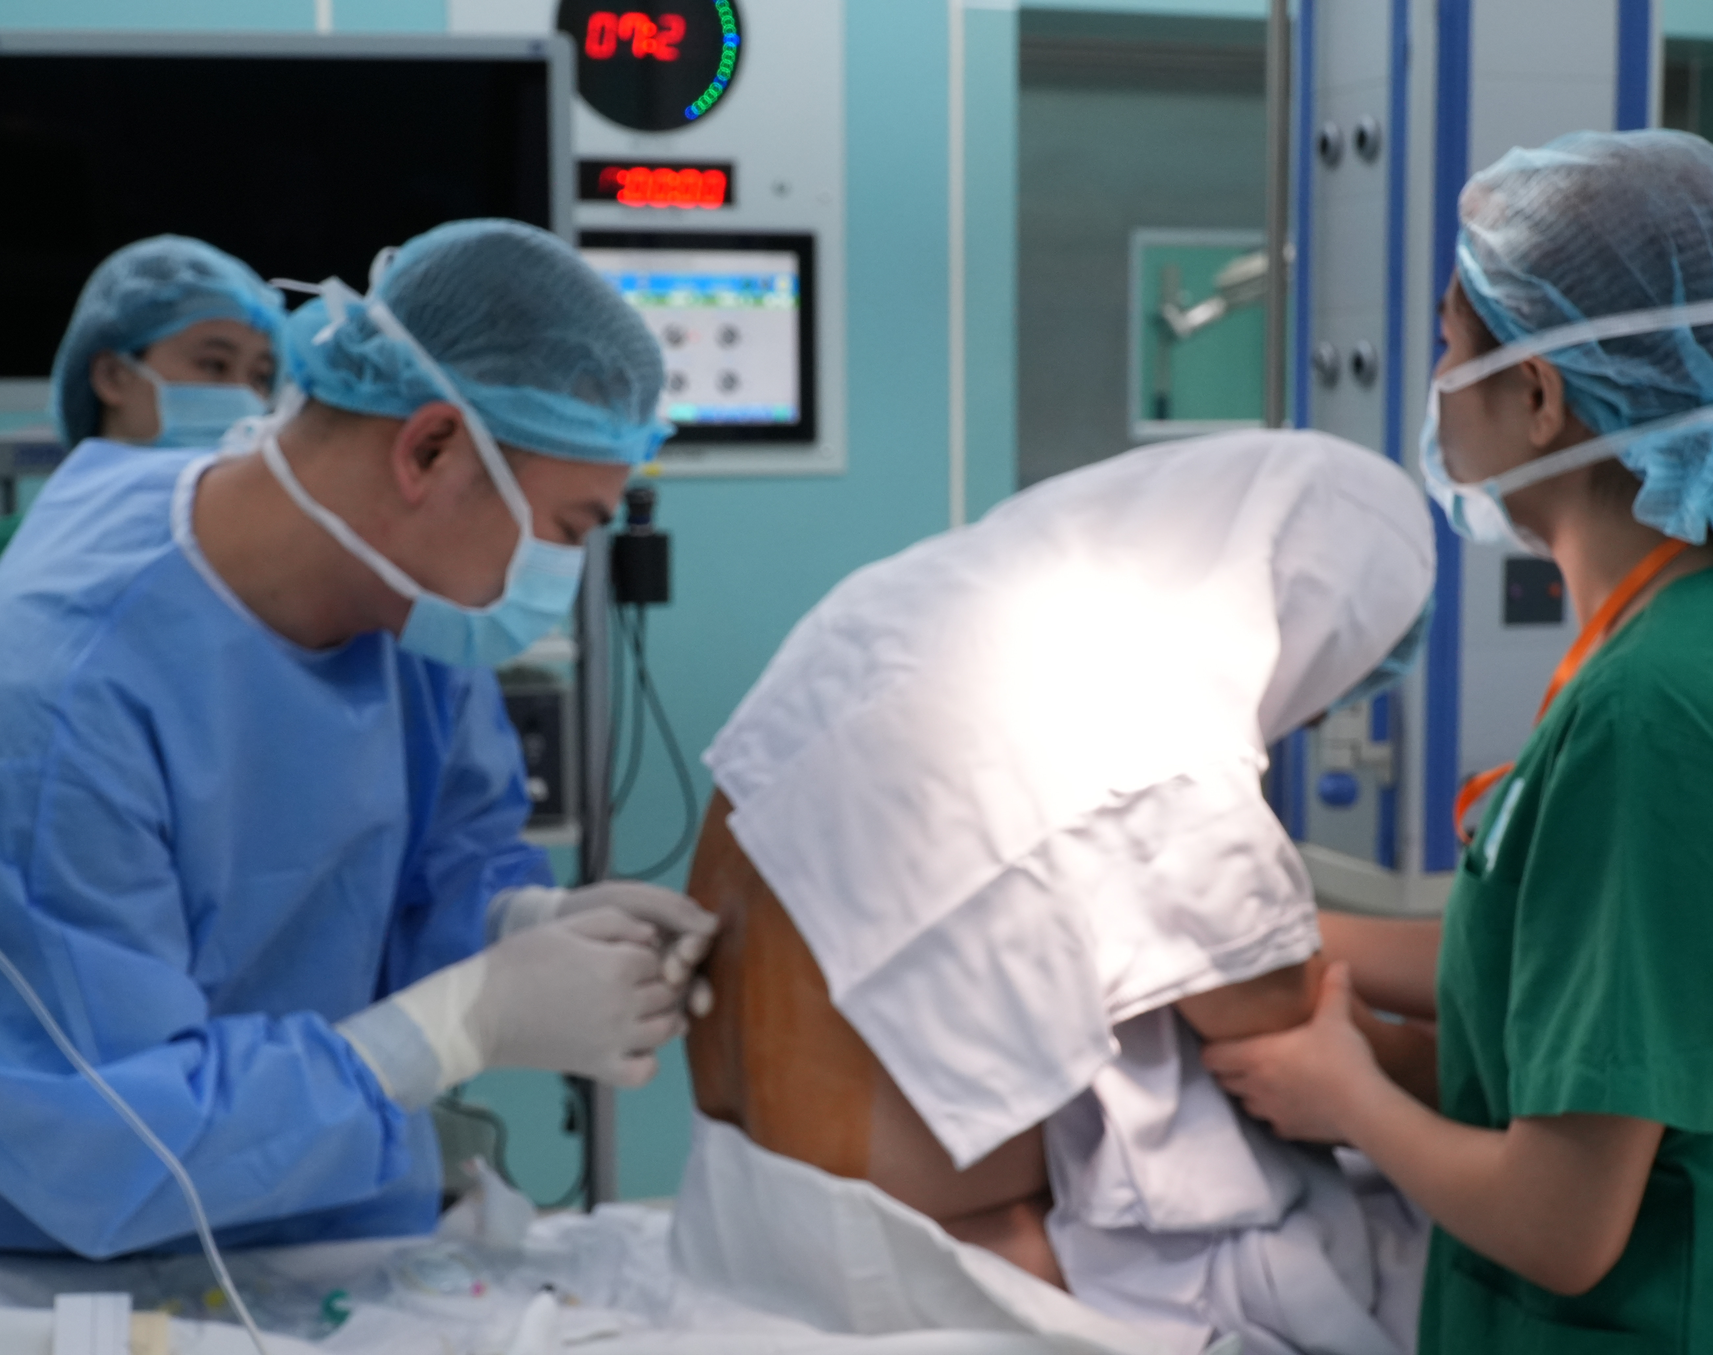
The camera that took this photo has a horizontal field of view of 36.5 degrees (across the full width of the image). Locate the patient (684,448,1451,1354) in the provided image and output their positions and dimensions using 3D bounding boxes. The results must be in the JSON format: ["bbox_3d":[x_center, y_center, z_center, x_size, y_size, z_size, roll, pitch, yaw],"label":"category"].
[{"bbox_3d":[0.180,0.307,1.940,0.640,0.980,0.480,-3,7,-22],"label":"patient"}]

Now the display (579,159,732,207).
[{"bbox_3d":[-0.294,-0.700,3.669,0.245,0.058,0.030,-3,7,-19],"label":"display"}]

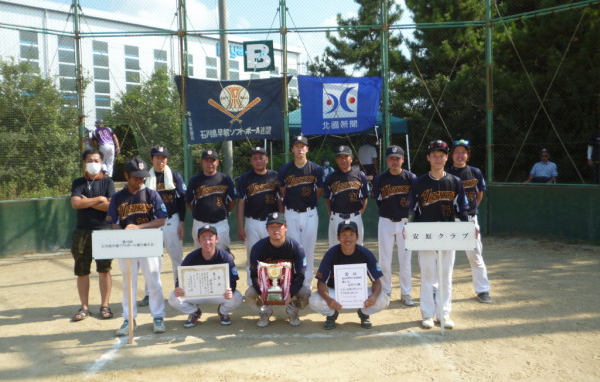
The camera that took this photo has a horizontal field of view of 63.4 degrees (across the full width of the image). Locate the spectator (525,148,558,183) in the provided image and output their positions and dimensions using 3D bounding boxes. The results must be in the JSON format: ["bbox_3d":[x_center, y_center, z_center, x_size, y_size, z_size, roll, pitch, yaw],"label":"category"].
[{"bbox_3d":[4.562,-0.189,9.173,0.620,1.250,0.750,1,4,37],"label":"spectator"}]

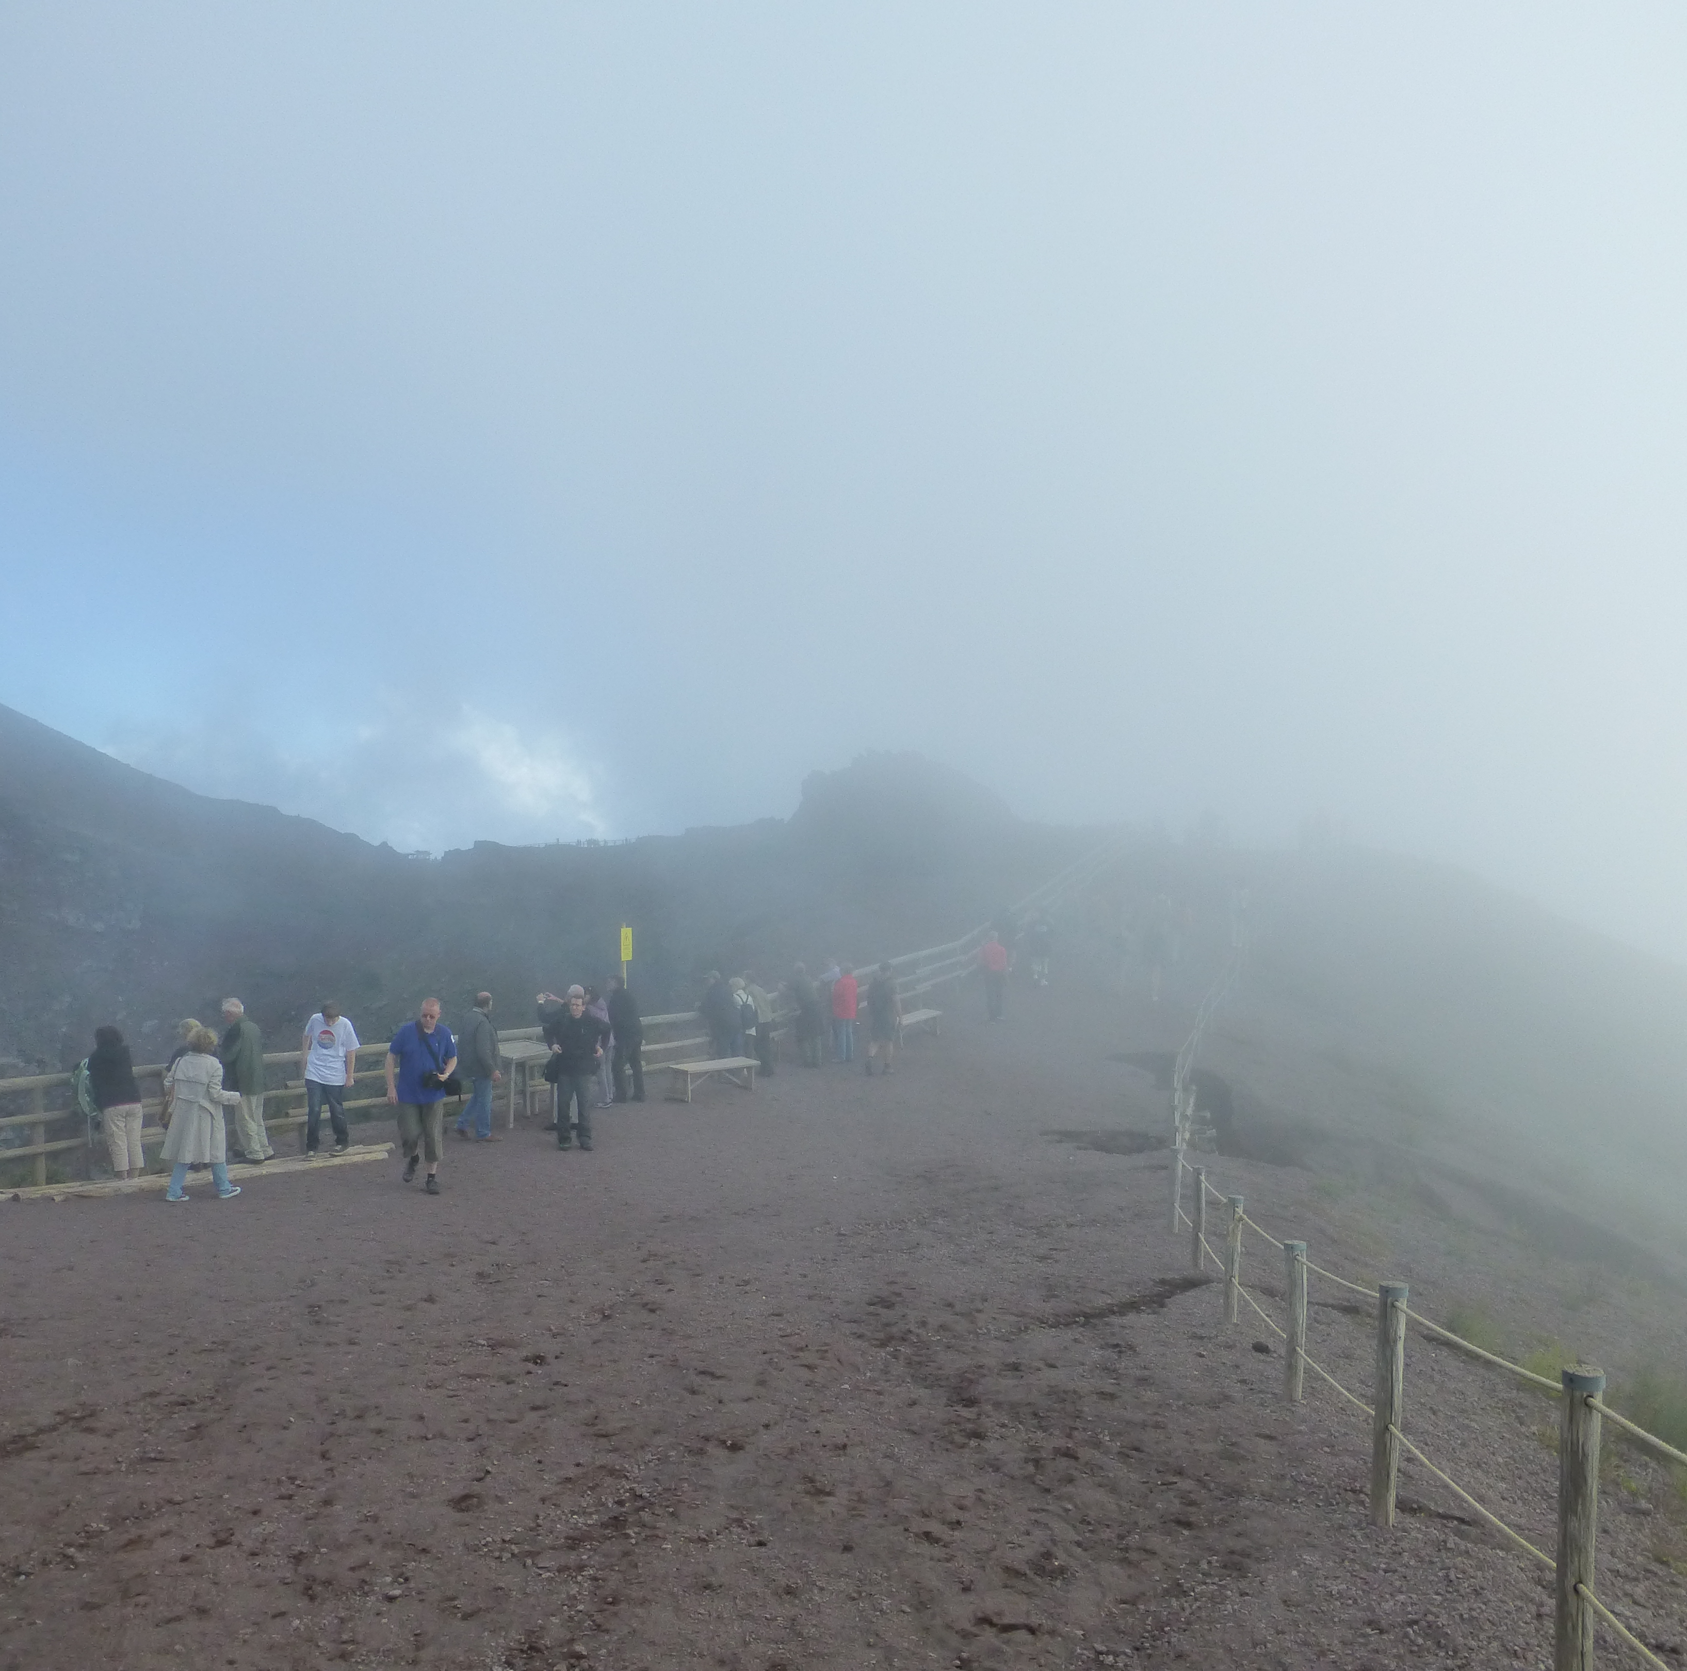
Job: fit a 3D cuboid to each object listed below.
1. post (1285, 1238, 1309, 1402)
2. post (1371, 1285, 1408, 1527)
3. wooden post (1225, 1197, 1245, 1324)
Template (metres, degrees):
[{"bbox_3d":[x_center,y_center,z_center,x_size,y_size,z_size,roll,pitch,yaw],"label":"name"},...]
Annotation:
[{"bbox_3d":[2.499,2.690,8.550,0.120,0.857,0.120,1,2,0],"label":"post"},{"bbox_3d":[2.219,2.323,6.300,0.116,0.981,0.116,1,2,0],"label":"post"},{"bbox_3d":[2.810,3.049,11.100,0.115,0.886,0.115,1,2,0],"label":"wooden post"}]

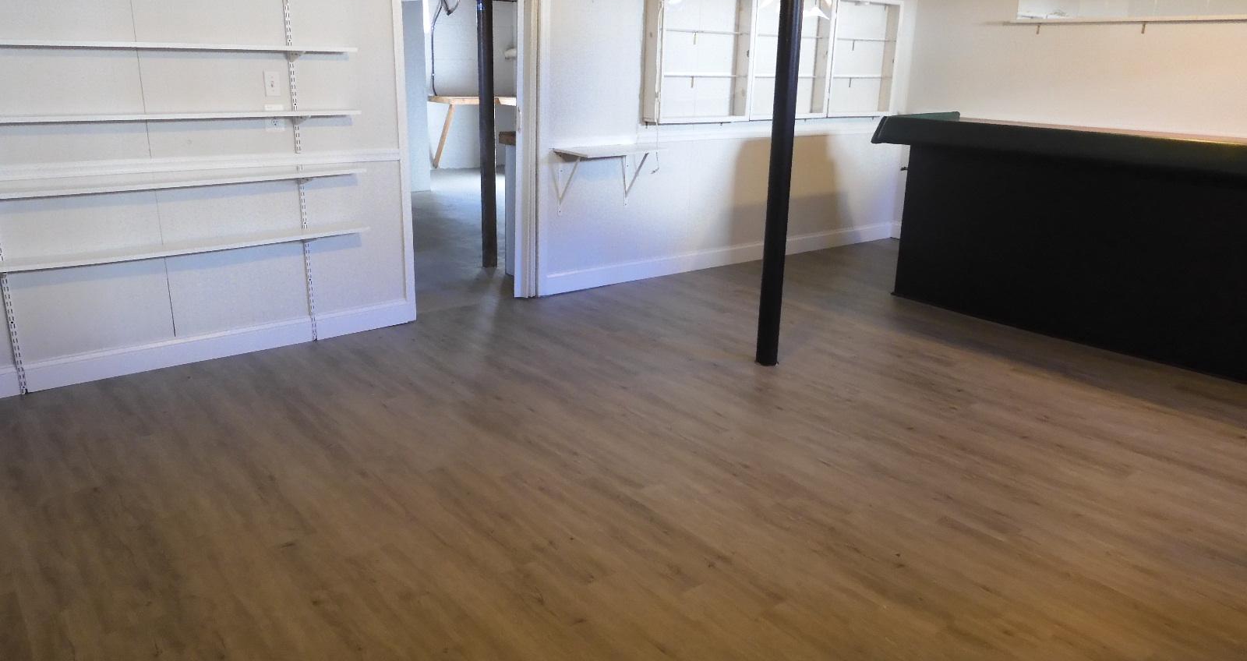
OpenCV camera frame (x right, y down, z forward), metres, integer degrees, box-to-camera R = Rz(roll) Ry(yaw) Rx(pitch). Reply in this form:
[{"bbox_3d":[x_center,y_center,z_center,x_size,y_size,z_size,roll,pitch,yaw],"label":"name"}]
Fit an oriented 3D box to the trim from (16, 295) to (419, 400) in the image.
[{"bbox_3d":[-1.889,0.052,4.222,1.885,0.128,0.018,-13,22,-38],"label":"trim"}]

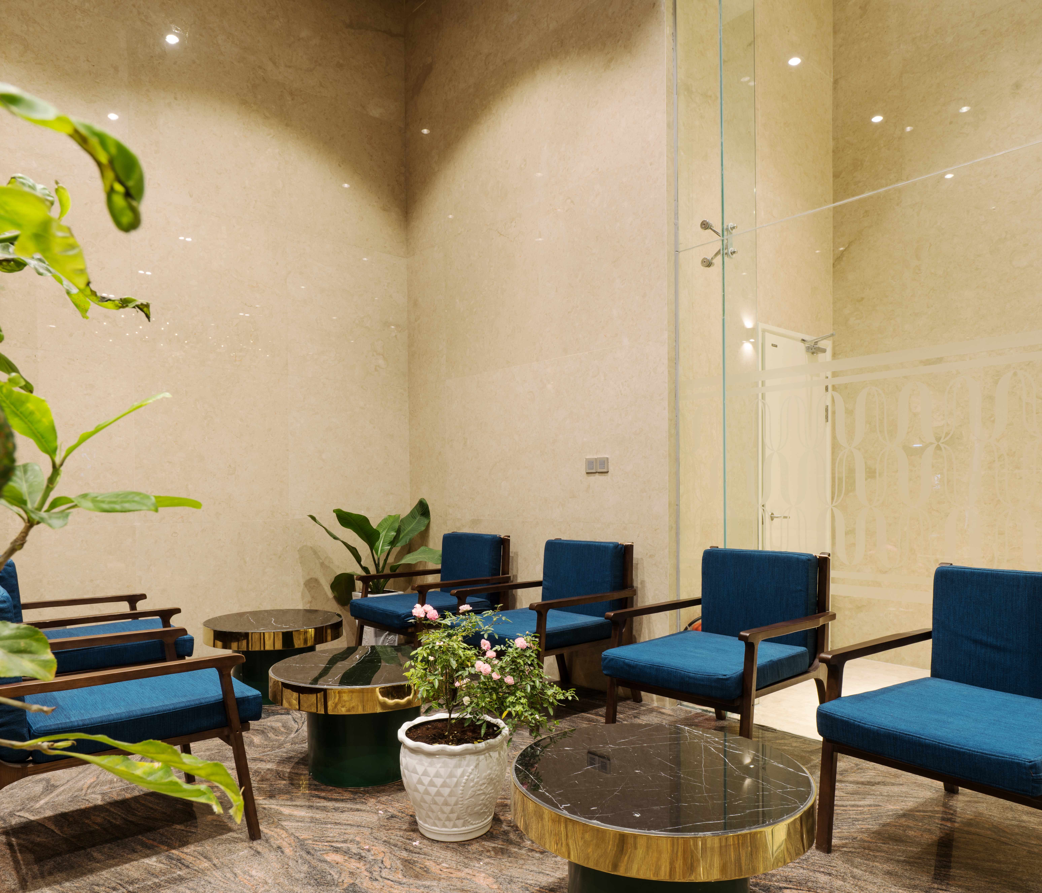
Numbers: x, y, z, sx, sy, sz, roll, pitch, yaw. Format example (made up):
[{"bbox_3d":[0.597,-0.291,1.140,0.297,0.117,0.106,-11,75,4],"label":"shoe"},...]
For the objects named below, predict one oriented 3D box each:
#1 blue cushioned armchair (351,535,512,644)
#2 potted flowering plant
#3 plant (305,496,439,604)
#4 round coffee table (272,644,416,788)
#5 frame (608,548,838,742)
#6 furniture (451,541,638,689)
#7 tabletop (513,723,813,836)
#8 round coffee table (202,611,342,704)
[{"bbox_3d":[-0.508,0.972,4.545,0.804,0.825,0.664,2,-3,-42],"label":"blue cushioned armchair"},{"bbox_3d":[-0.119,0.886,2.446,0.575,0.711,0.460,0,-3,0],"label":"potted flowering plant"},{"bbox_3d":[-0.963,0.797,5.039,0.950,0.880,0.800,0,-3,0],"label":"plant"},{"bbox_3d":[-0.620,1.076,2.973,0.726,0.408,0.726,0,-3,0],"label":"round coffee table"},{"bbox_3d":[0.853,0.866,3.090,0.804,0.825,0.664,2,-4,-43],"label":"frame"},{"bbox_3d":[0.141,0.920,3.836,0.804,0.825,0.664,2,-3,-41],"label":"furniture"},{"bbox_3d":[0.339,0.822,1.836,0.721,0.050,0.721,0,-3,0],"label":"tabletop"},{"bbox_3d":[-1.347,1.154,4.075,0.726,0.408,0.726,0,-3,0],"label":"round coffee table"}]

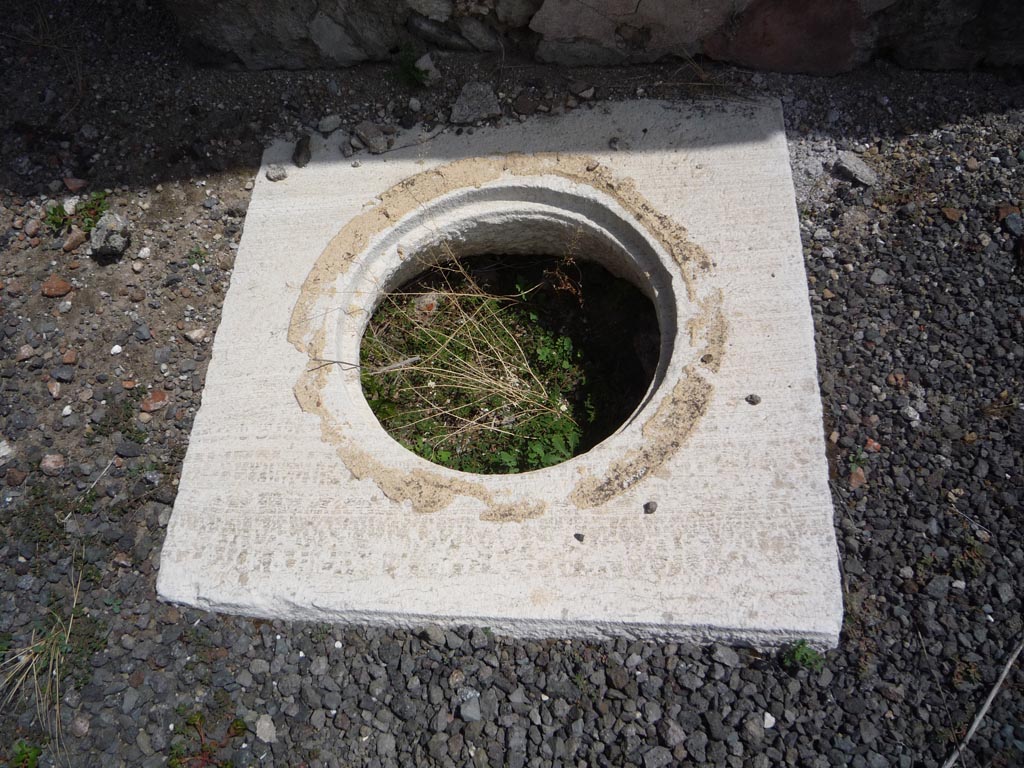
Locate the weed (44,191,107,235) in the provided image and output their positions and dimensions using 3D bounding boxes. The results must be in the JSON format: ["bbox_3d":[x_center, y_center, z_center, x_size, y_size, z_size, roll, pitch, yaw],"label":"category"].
[{"bbox_3d":[-0.961,-0.380,1.962,0.133,0.040,0.103,-12,60,0],"label":"weed"}]

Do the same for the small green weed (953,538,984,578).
[{"bbox_3d":[0.738,0.279,1.436,0.039,0.030,0.063,-12,60,0],"label":"small green weed"}]

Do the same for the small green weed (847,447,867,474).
[{"bbox_3d":[0.598,0.132,1.538,0.025,0.025,0.047,-12,60,0],"label":"small green weed"}]

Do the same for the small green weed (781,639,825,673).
[{"bbox_3d":[0.460,0.428,1.401,0.064,0.040,0.044,-12,60,0],"label":"small green weed"}]

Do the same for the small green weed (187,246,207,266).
[{"bbox_3d":[-0.670,-0.273,1.890,0.040,0.022,0.049,-12,60,0],"label":"small green weed"}]

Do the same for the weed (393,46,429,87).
[{"bbox_3d":[-0.227,-0.730,2.034,0.070,0.070,0.101,-12,60,0],"label":"weed"}]

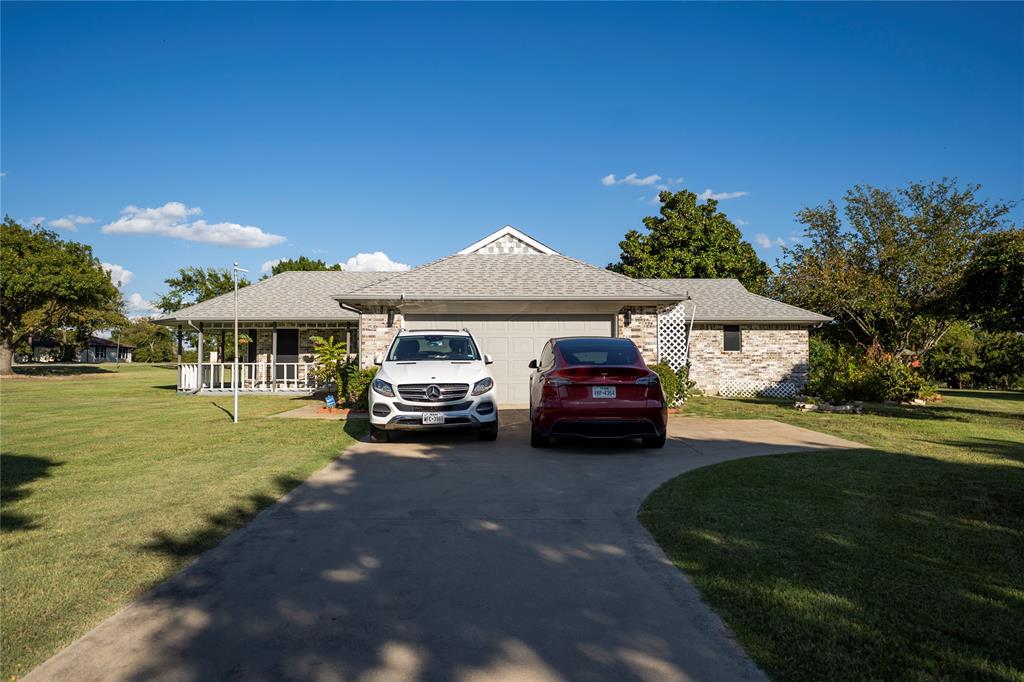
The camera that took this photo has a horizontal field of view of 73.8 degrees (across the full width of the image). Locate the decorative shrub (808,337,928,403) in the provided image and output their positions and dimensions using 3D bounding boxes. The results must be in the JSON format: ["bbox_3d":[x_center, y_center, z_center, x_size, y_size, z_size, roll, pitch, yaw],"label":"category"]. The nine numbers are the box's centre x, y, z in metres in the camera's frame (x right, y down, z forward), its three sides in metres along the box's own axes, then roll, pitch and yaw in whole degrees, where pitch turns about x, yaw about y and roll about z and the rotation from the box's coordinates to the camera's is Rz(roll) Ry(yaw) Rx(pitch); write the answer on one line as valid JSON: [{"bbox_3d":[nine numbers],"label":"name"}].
[{"bbox_3d":[11.075,0.721,21.191,3.700,2.050,2.800,0,-1,0],"label":"decorative shrub"}]

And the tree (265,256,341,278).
[{"bbox_3d":[-13.749,-1.757,45.032,6.500,7.700,6.500,0,-1,0],"label":"tree"}]

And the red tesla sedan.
[{"bbox_3d":[1.280,0.722,11.140,1.950,1.620,4.750,0,-1,2],"label":"red tesla sedan"}]

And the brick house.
[{"bbox_3d":[-0.800,-0.586,22.012,22.000,4.650,13.400,0,-1,0],"label":"brick house"}]

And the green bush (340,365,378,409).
[{"bbox_3d":[-3.396,1.017,15.386,0.950,1.000,0.900,0,-1,0],"label":"green bush"}]

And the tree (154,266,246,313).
[{"bbox_3d":[-21.110,-1.527,47.029,7.000,7.300,7.000,0,-1,0],"label":"tree"}]

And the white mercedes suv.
[{"bbox_3d":[-1.340,0.654,11.941,1.980,1.780,4.820,0,-1,-6],"label":"white mercedes suv"}]

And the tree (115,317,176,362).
[{"bbox_3d":[-47.263,-0.246,88.014,8.000,6.100,7.500,0,-1,0],"label":"tree"}]

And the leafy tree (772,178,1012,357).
[{"bbox_3d":[13.661,-2.023,24.534,8.600,7.600,8.000,0,-1,0],"label":"leafy tree"}]

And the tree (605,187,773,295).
[{"bbox_3d":[8.584,-2.692,33.045,7.800,9.200,7.600,0,-1,0],"label":"tree"}]

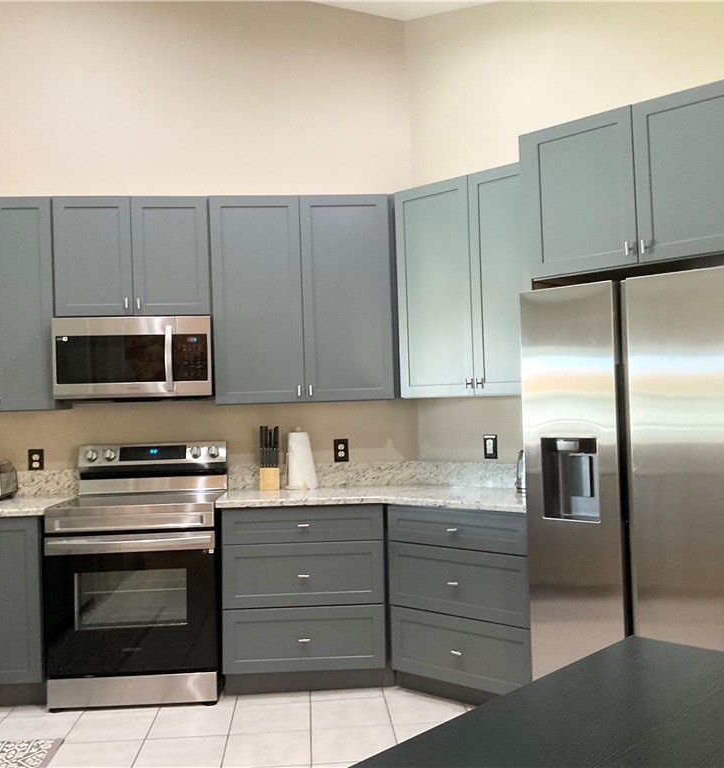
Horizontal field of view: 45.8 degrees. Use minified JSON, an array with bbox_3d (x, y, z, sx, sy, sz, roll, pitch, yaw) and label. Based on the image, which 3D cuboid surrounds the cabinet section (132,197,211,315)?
[{"bbox_3d":[-0.958,-0.633,4.428,0.378,0.596,0.332,-1,-1,-3],"label":"cabinet section"}]

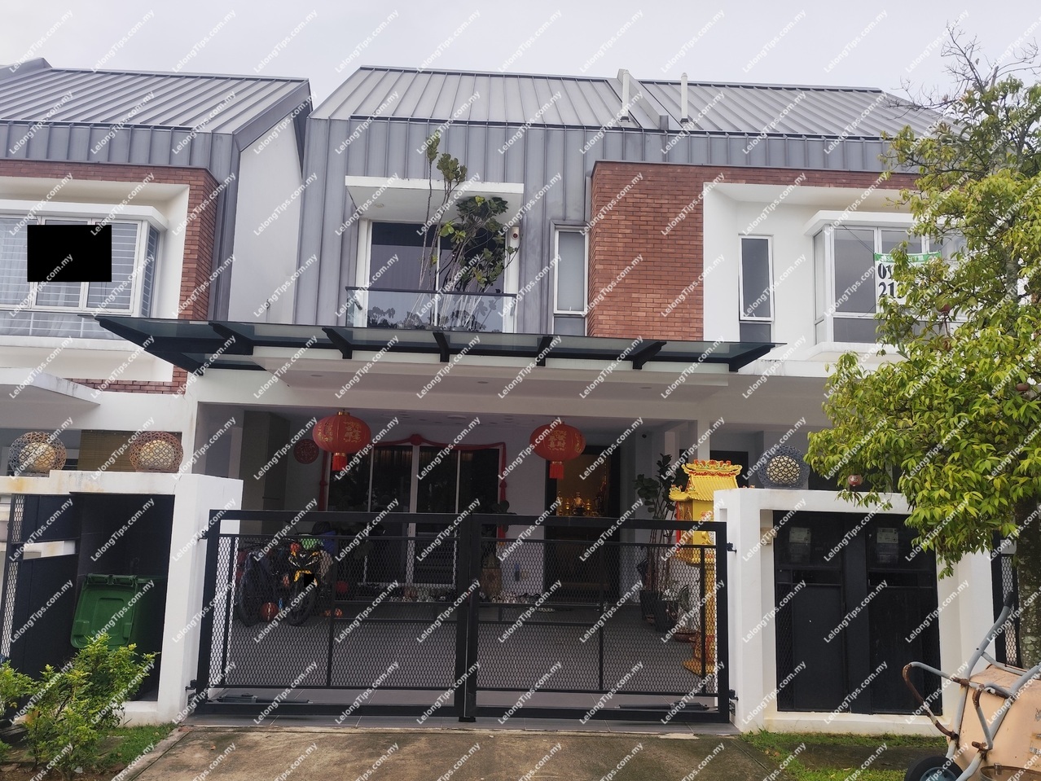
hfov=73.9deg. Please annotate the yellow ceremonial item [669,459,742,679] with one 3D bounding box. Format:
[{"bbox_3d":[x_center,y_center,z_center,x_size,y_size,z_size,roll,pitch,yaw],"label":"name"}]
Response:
[{"bbox_3d":[1.938,1.734,6.994,0.700,2.100,0.620,3,-9,-6],"label":"yellow ceremonial item"}]

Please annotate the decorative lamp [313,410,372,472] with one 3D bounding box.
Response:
[{"bbox_3d":[-2.343,0.659,9.107,0.760,0.790,0.760,2,-9,-2],"label":"decorative lamp"}]

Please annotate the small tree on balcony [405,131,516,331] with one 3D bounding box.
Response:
[{"bbox_3d":[-0.976,-2.562,11.625,1.770,3.470,1.300,2,-9,-2],"label":"small tree on balcony"}]

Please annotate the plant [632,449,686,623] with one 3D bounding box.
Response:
[{"bbox_3d":[1.953,2.055,9.852,0.750,2.330,0.720,2,-9,-2],"label":"plant"}]

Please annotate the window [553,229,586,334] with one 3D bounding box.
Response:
[{"bbox_3d":[0.825,-1.773,11.421,0.544,1.870,0.120,2,-9,-2],"label":"window"}]

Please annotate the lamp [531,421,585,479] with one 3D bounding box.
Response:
[{"bbox_3d":[0.502,0.796,9.266,0.740,0.770,0.740,2,-9,-2],"label":"lamp"}]

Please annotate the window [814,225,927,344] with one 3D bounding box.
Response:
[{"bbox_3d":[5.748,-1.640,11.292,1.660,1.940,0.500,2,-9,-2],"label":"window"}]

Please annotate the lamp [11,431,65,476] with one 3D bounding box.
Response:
[{"bbox_3d":[-3.745,0.492,5.336,0.380,0.337,0.380,2,-9,-2],"label":"lamp"}]

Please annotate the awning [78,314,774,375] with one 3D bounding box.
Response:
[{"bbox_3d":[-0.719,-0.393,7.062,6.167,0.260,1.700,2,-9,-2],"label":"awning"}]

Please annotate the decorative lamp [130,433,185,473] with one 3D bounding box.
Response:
[{"bbox_3d":[-2.849,0.483,5.375,0.390,0.315,0.390,2,-9,-2],"label":"decorative lamp"}]

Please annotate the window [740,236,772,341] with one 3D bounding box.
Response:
[{"bbox_3d":[3.994,-1.683,11.718,0.600,1.900,0.120,2,-9,-2],"label":"window"}]

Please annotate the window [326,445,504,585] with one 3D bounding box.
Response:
[{"bbox_3d":[-1.699,1.961,10.864,2.740,2.190,0.130,2,-9,-2],"label":"window"}]

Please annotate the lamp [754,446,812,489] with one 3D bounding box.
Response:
[{"bbox_3d":[2.107,0.621,5.561,0.410,0.352,0.410,2,-9,-2],"label":"lamp"}]

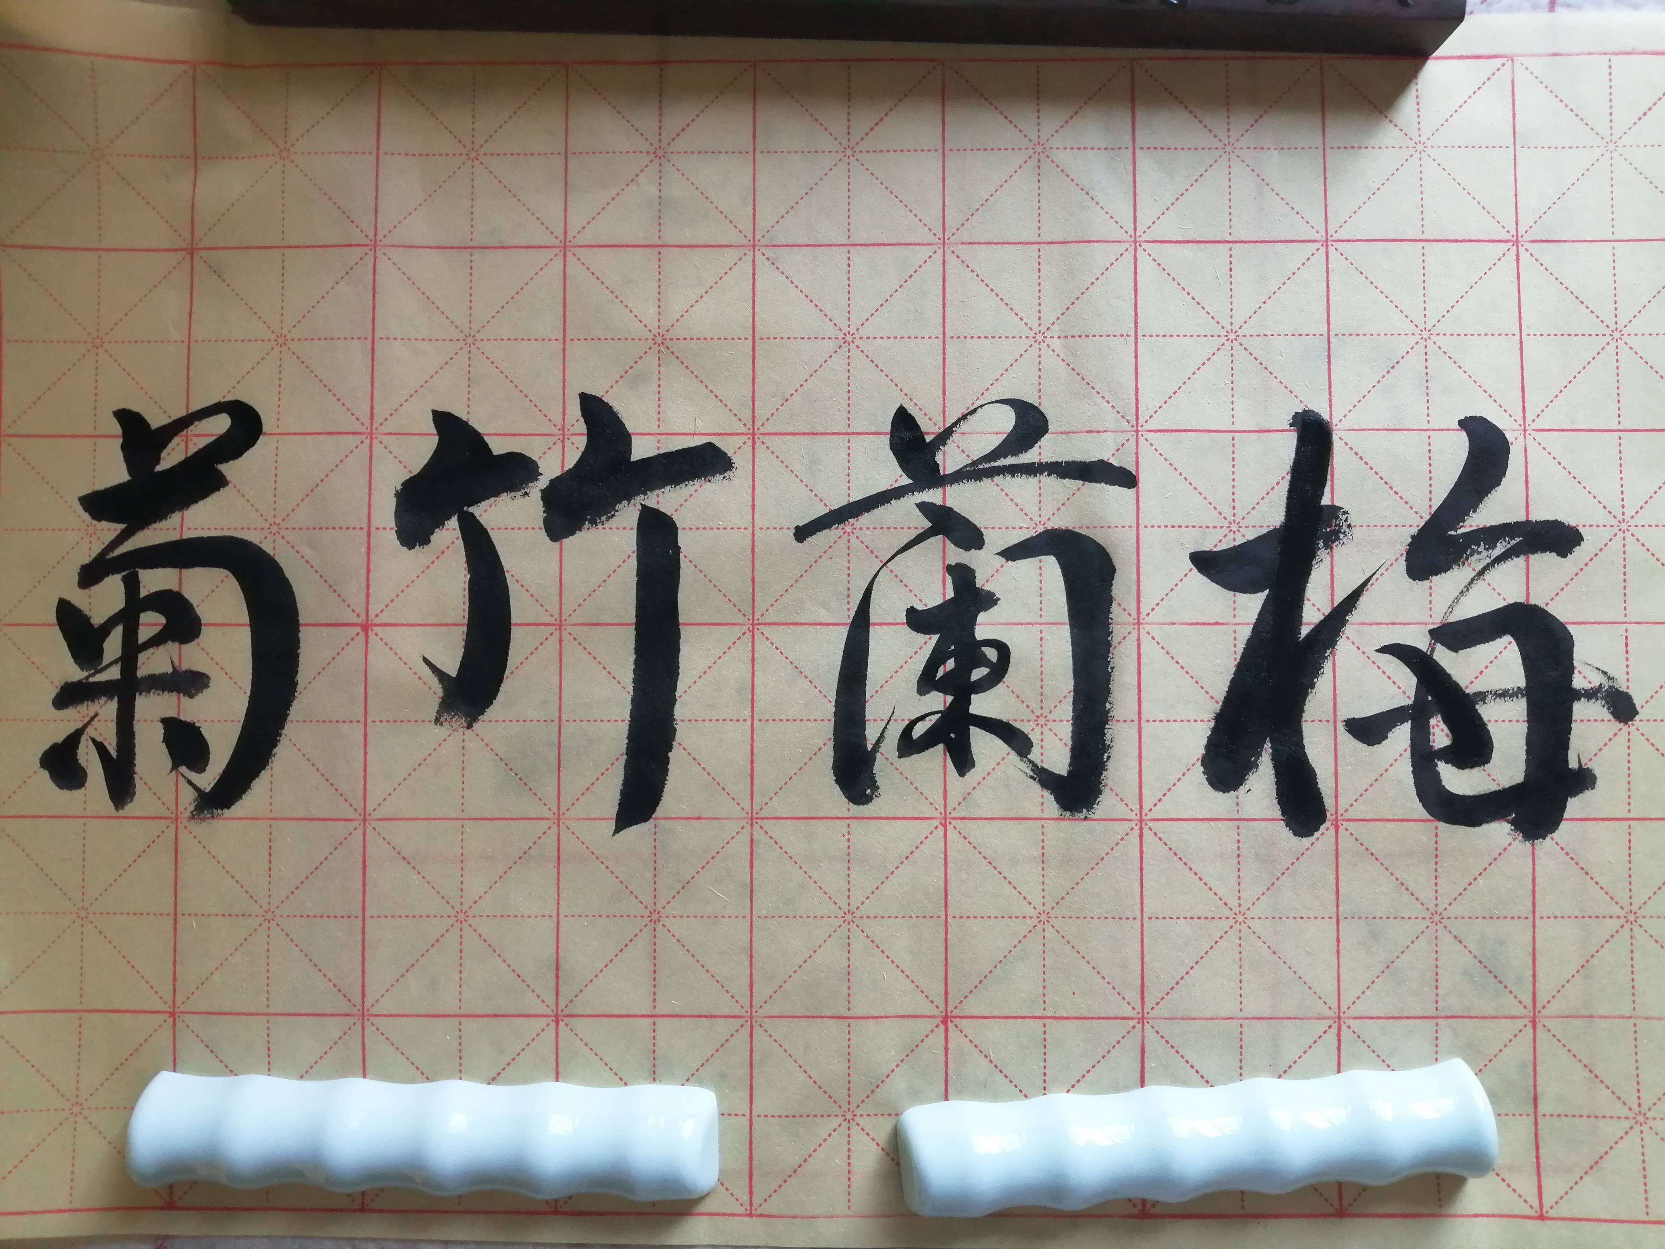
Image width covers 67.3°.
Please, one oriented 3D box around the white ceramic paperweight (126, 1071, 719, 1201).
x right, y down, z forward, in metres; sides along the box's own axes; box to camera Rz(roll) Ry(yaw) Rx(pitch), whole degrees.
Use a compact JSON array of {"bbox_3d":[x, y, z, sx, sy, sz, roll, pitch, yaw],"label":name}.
[{"bbox_3d":[-0.116,0.148,0.356,0.164,0.017,0.032,1,87,1],"label":"white ceramic paperweight"}]

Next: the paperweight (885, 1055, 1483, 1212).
[{"bbox_3d":[0.102,0.148,0.353,0.164,0.017,0.032,-5,87,0],"label":"paperweight"}]

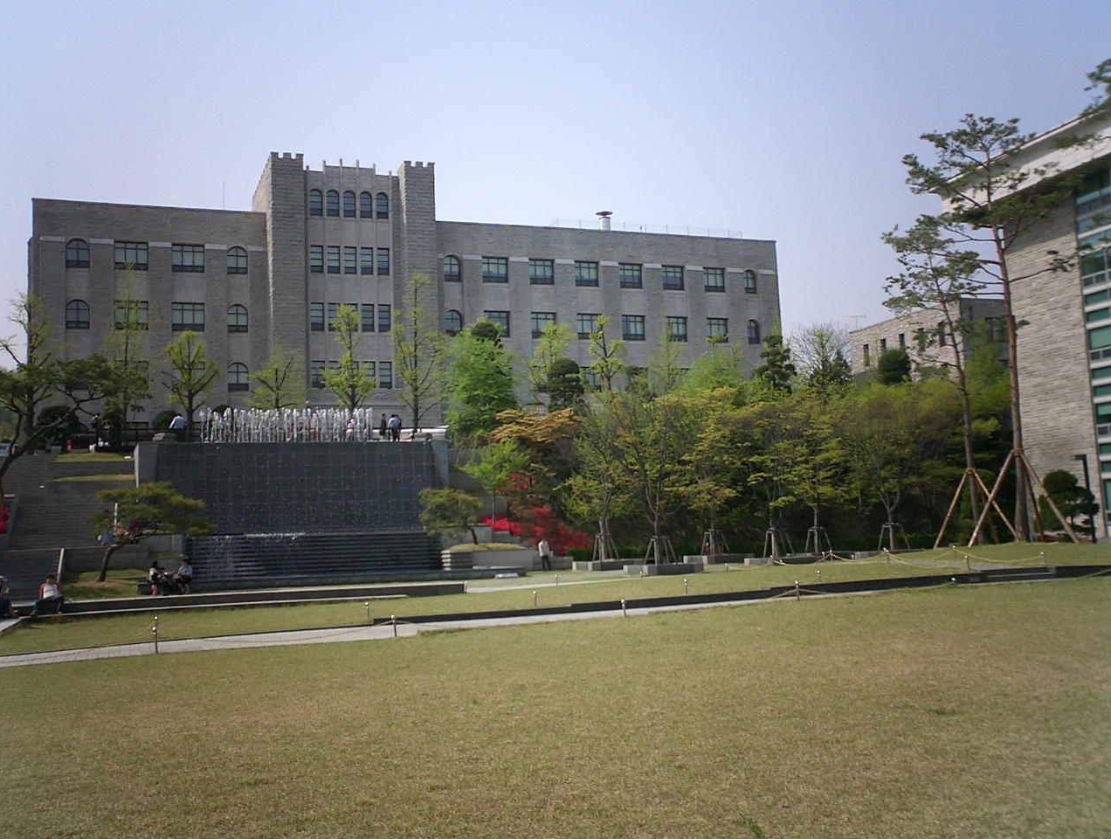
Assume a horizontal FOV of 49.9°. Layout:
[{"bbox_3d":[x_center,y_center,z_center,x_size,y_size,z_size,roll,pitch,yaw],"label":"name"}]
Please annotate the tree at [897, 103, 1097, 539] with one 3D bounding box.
[{"bbox_3d":[17.281,-3.770,45.537,6.670,16.620,6.200,-5,-7,21],"label":"tree"}]

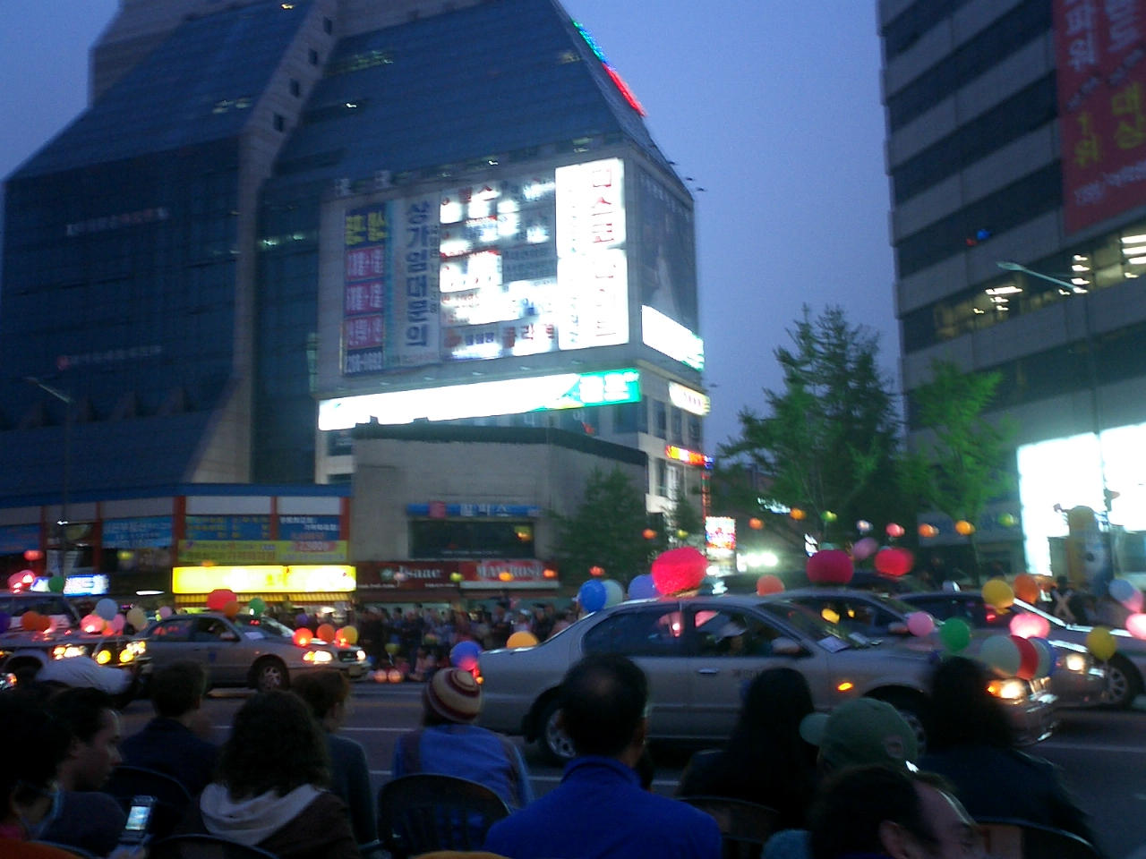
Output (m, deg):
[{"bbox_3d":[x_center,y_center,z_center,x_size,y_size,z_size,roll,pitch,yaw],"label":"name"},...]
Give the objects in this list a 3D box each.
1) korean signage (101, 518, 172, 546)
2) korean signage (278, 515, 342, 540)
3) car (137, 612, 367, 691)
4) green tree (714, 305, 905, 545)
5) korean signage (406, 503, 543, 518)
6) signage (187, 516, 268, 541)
[{"bbox_3d":[-16.961,3.988,47.648,3.392,0.941,0.100,-5,-9,23],"label":"korean signage"},{"bbox_3d":[-12.640,4.734,58.805,2.960,1.182,0.100,2,-9,-18],"label":"korean signage"},{"bbox_3d":[-6.017,3.976,21.853,4.700,1.420,1.760,-5,-9,22],"label":"car"},{"bbox_3d":[7.089,1.330,35.259,5.400,10.061,5.200,-3,-9,11],"label":"green tree"},{"bbox_3d":[-4.029,3.393,51.016,5.781,0.560,0.200,2,-9,-20],"label":"korean signage"},{"bbox_3d":[-13.392,3.839,47.533,3.118,0.972,0.100,2,-9,-20],"label":"signage"}]

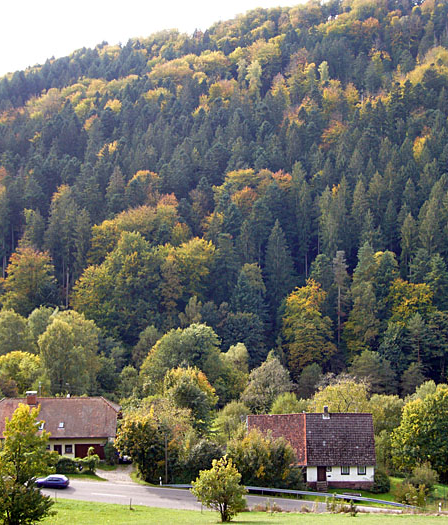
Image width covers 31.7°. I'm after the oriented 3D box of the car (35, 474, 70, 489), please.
[{"bbox_3d":[-19.750,24.900,90.400,3.900,1.420,1.680,0,0,13],"label":"car"}]

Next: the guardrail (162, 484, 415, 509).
[{"bbox_3d":[6.400,25.270,85.800,27.800,0.760,0.320,0,0,15],"label":"guardrail"}]

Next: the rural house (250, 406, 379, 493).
[{"bbox_3d":[10.750,22.900,99.600,15.400,9.400,8.600,0,0,0],"label":"rural house"}]

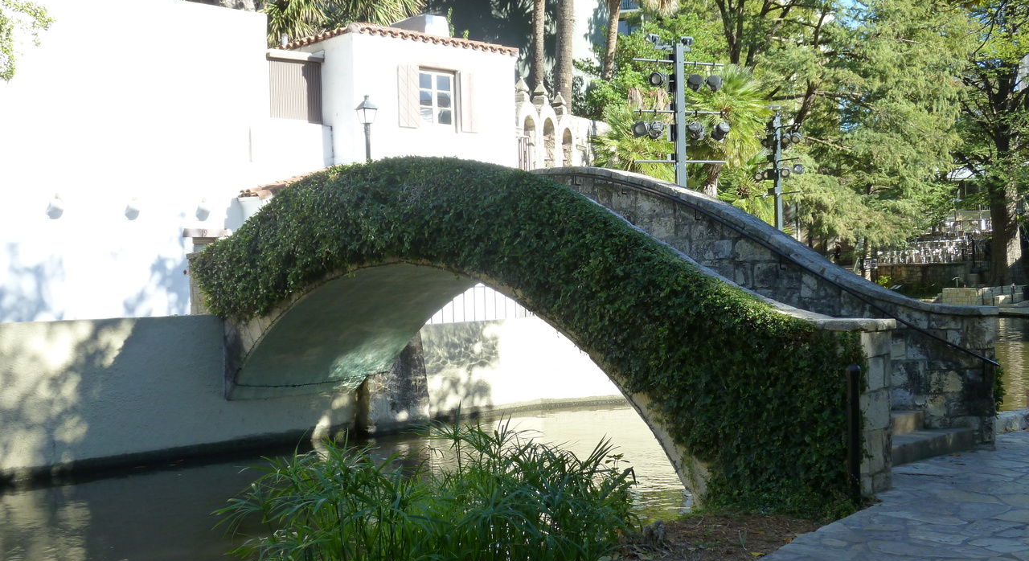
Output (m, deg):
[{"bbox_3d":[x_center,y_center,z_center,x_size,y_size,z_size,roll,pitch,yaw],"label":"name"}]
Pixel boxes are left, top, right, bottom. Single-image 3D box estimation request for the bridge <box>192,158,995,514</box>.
[{"bbox_3d":[0.006,0.175,12.130,2.700,2.860,10.200,-2,1,-41],"label":"bridge"}]

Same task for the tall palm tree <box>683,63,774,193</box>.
[{"bbox_3d":[5.057,-2.599,26.960,2.300,5.100,2.300,-1,1,11],"label":"tall palm tree"}]

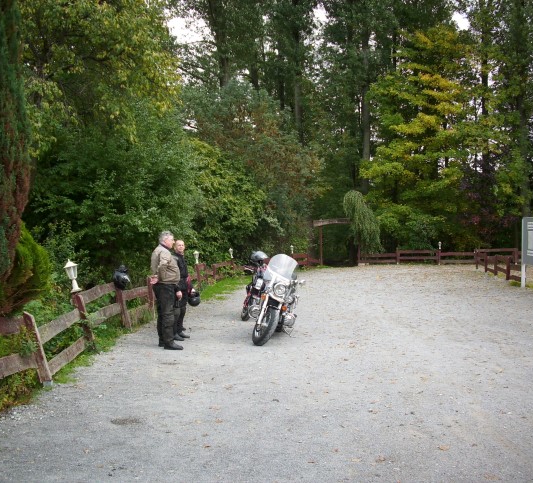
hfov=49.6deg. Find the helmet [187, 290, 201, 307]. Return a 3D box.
[{"bbox_3d":[-1.280,1.000,10.100,0.250,0.260,0.310,5,-28,-10],"label":"helmet"}]

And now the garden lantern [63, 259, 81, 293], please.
[{"bbox_3d":[-2.940,0.515,8.700,0.210,0.500,0.210,-10,0,0],"label":"garden lantern"}]

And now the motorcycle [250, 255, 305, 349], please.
[{"bbox_3d":[0.220,0.930,9.870,0.900,1.400,2.350,5,0,17],"label":"motorcycle"}]

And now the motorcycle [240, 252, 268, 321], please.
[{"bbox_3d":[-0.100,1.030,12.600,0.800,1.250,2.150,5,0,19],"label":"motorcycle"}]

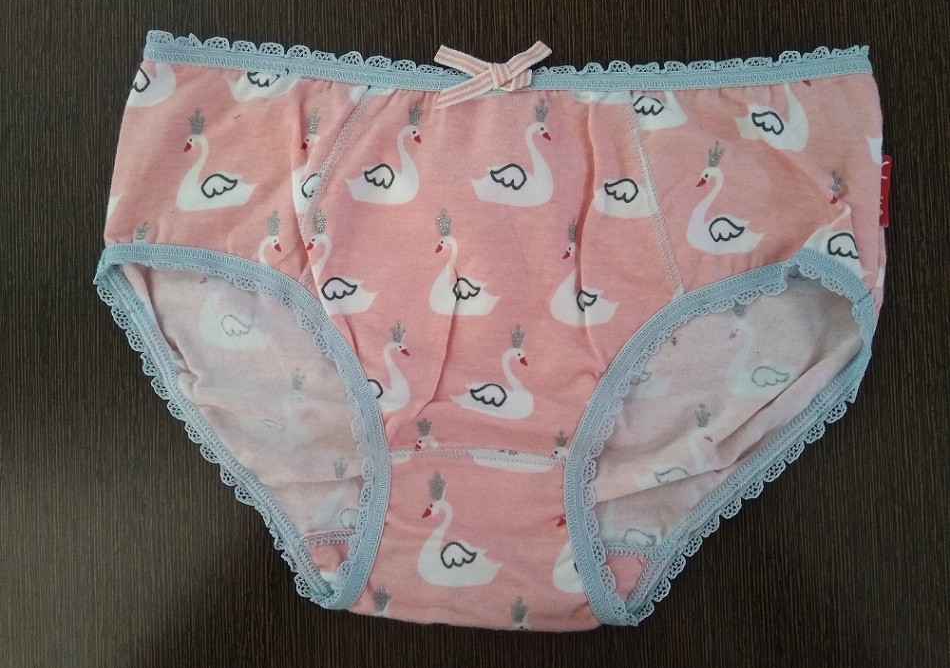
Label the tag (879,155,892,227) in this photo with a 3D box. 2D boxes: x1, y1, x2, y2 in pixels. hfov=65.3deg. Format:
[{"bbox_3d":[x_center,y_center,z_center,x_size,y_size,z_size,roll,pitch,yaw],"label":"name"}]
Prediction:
[{"bbox_3d":[0.169,-0.059,0.306,0.009,0.003,0.029,-2,88,0],"label":"tag"}]

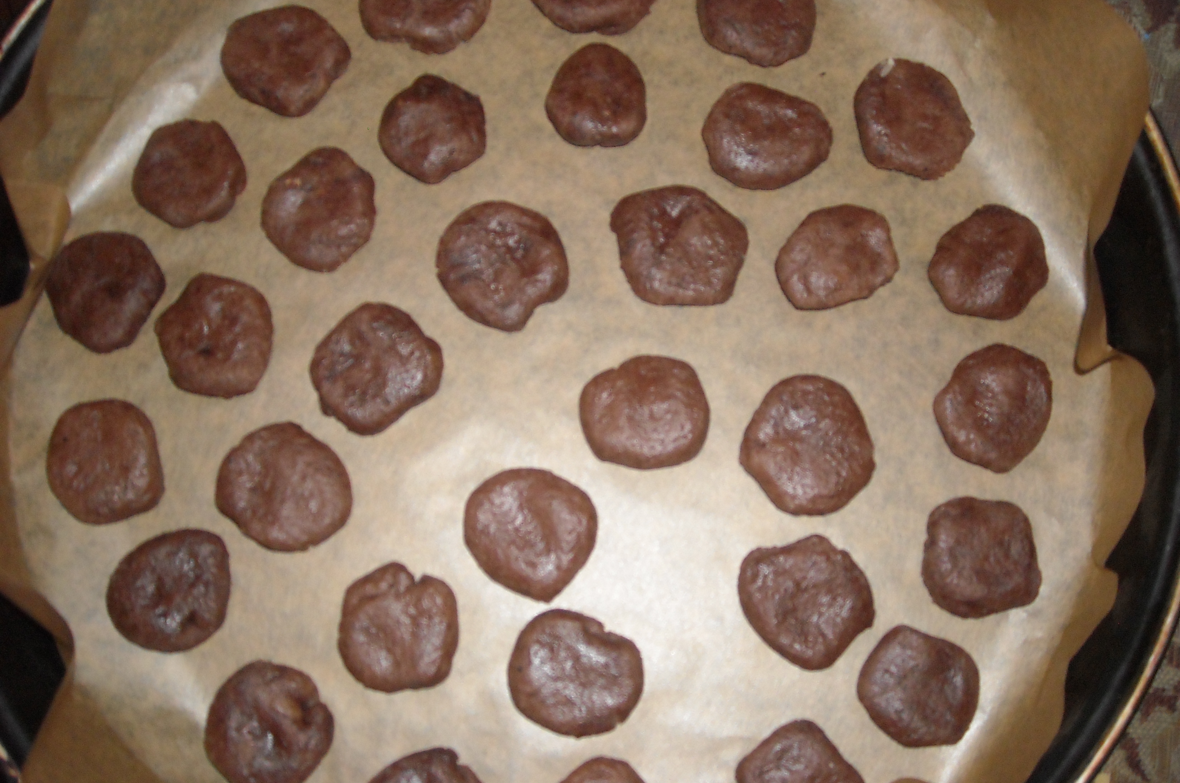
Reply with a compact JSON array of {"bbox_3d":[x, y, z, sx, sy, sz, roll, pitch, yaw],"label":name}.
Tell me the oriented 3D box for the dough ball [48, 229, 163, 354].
[{"bbox_3d":[-0.151,-0.031,0.373,0.036,0.013,0.039,0,80,1],"label":"dough ball"}]

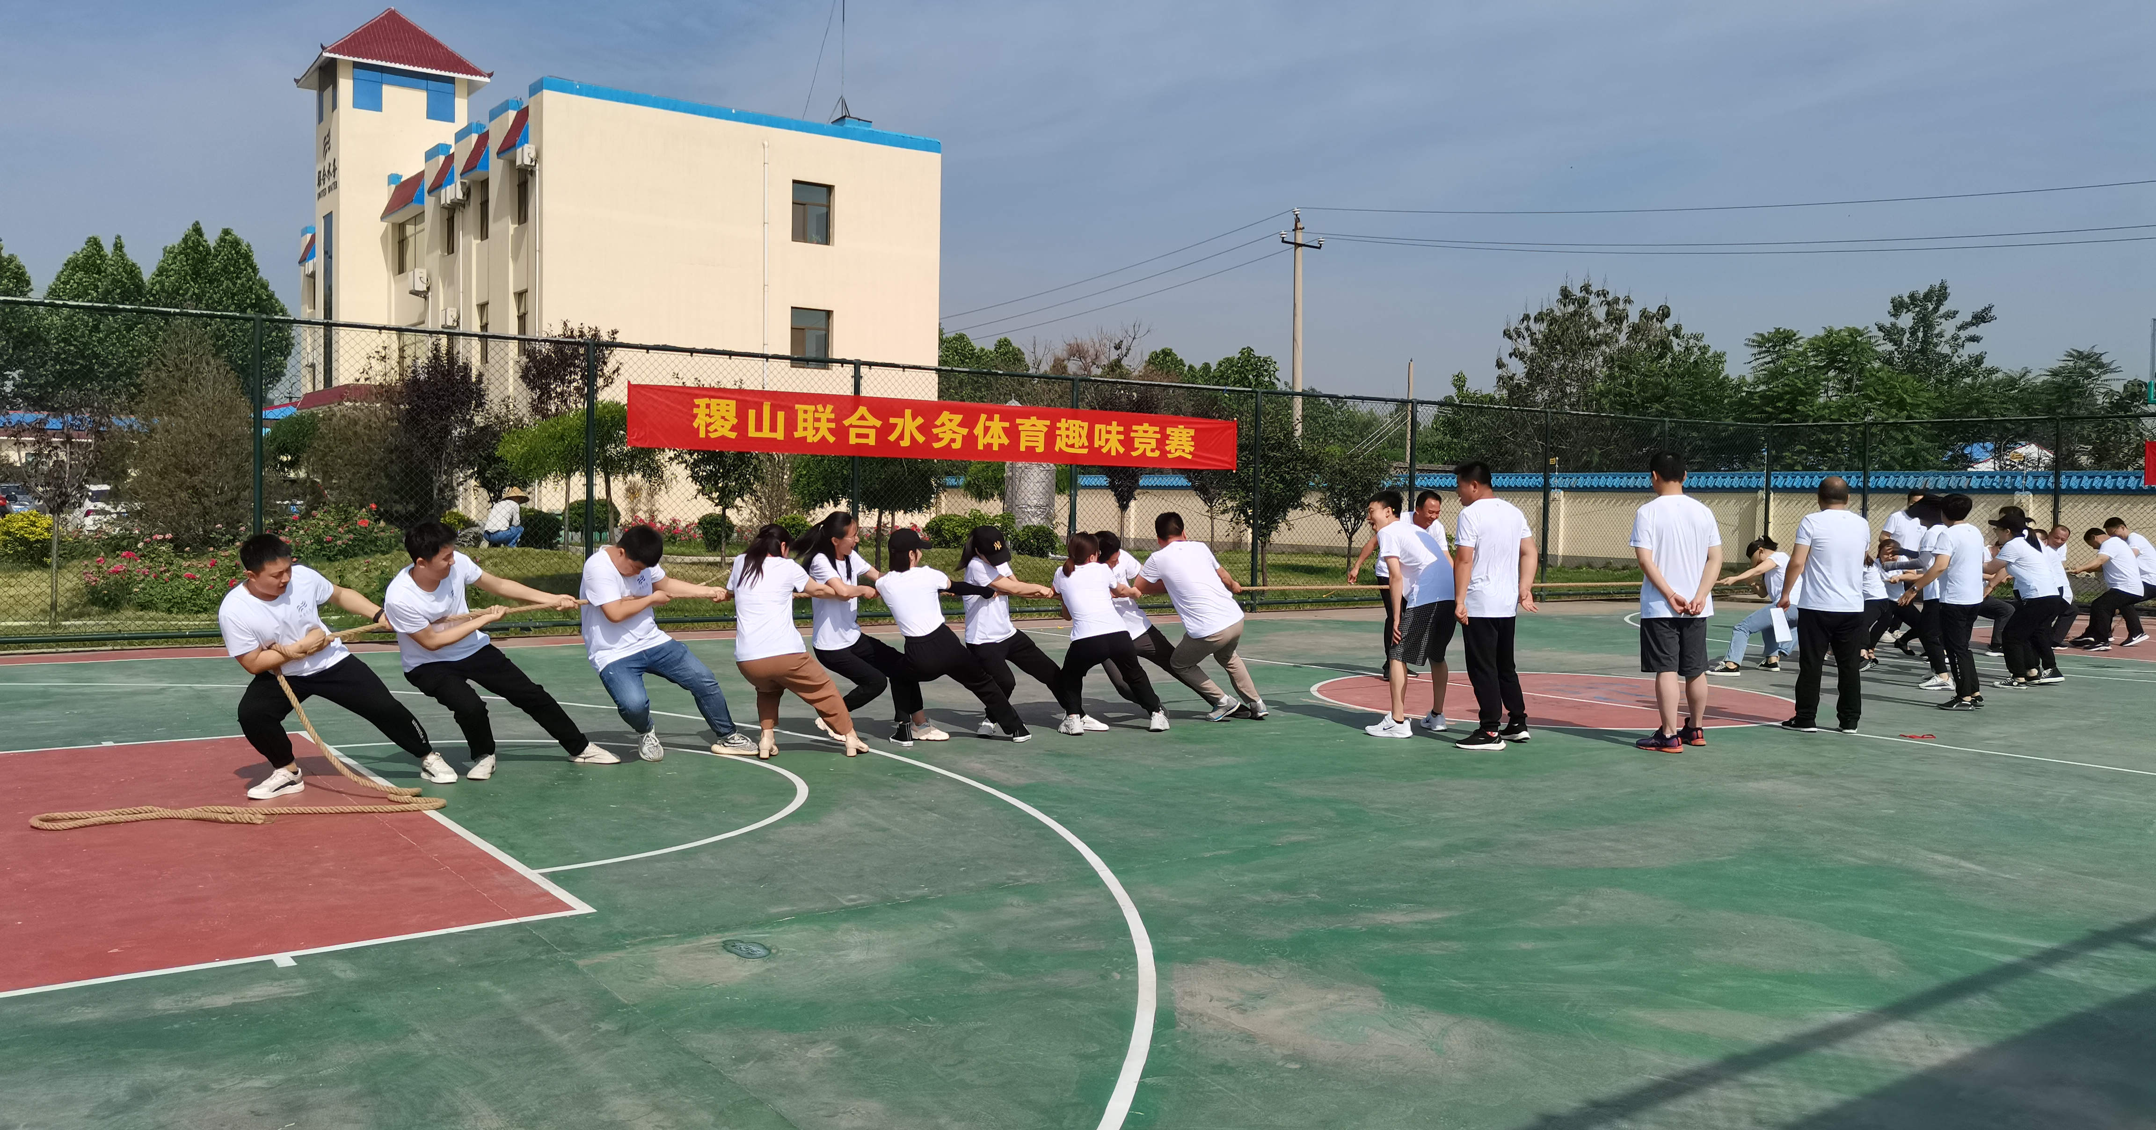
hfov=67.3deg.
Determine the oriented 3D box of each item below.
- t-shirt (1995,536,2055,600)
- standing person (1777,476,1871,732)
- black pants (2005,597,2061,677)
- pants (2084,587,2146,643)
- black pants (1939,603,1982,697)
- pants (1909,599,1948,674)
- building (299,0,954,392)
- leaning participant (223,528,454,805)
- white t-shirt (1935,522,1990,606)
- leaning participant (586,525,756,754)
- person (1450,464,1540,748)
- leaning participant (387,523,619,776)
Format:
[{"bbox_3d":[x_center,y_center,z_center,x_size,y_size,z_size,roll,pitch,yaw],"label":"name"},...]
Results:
[{"bbox_3d":[7.986,0.028,13.650,0.440,0.500,0.420,-1,3,-42],"label":"t-shirt"},{"bbox_3d":[4.927,0.249,10.680,0.560,1.660,0.360,1,2,0],"label":"standing person"},{"bbox_3d":[8.066,0.620,13.700,0.420,0.680,0.420,-1,3,-42],"label":"black pants"},{"bbox_3d":[11.382,0.439,17.750,0.560,0.650,0.420,1,2,13],"label":"pants"},{"bbox_3d":[6.616,0.580,12.150,0.330,0.800,0.310,-1,3,-41],"label":"black pants"},{"bbox_3d":[7.060,0.542,13.400,0.370,0.720,0.340,2,2,27],"label":"pants"},{"bbox_3d":[-18.574,-10.304,56.259,12.980,18.300,31.820,-1,2,-36],"label":"building"},{"bbox_3d":[-3.430,0.463,7.579,0.980,1.228,0.580,-1,3,-45],"label":"leaning participant"},{"bbox_3d":[6.549,0.000,11.970,0.410,0.610,0.300,0,2,-22],"label":"white t-shirt"},{"bbox_3d":[-2.254,0.403,8.900,0.800,1.270,0.760,2,2,35],"label":"leaning participant"},{"bbox_3d":[2.523,0.228,9.780,0.520,1.700,0.420,0,2,-15],"label":"person"},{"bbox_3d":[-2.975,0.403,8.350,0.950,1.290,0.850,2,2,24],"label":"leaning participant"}]

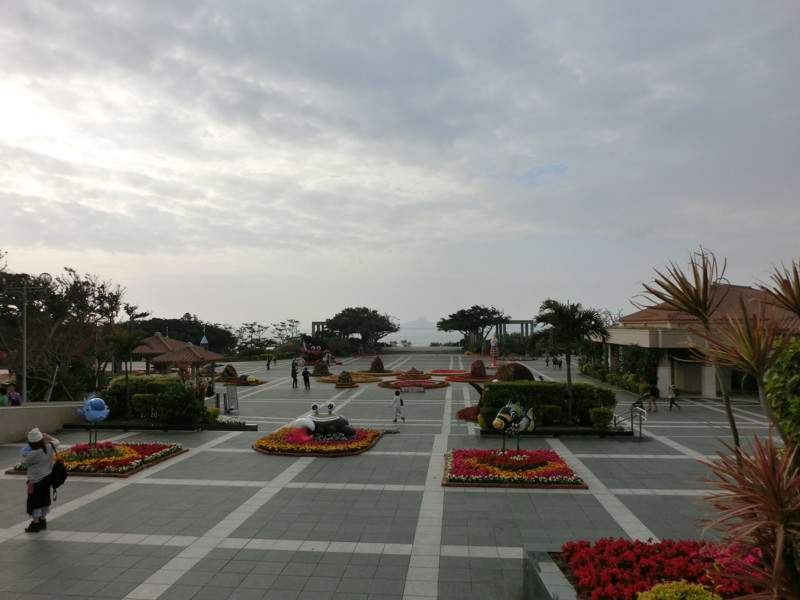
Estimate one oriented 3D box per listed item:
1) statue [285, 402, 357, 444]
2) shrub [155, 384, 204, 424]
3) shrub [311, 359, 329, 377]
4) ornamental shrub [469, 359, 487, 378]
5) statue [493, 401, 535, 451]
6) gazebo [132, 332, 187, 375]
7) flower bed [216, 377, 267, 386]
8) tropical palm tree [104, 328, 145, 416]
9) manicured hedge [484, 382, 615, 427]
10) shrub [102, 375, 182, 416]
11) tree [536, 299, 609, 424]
[{"bbox_3d":[-2.180,3.459,15.600,1.850,1.100,1.500,0,-3,7],"label":"statue"},{"bbox_3d":[-7.433,3.489,18.700,1.500,1.350,1.400,1,-3,-22],"label":"shrub"},{"bbox_3d":[-8.599,7.301,60.000,1.900,1.850,1.900,0,-3,6],"label":"shrub"},{"bbox_3d":[7.621,6.693,54.200,1.700,1.900,1.700,0,-3,6],"label":"ornamental shrub"},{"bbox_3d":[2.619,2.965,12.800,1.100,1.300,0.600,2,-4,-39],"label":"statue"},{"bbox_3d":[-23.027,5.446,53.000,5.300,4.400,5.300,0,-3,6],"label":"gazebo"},{"bbox_3d":[-13.900,6.960,48.700,4.200,0.600,3.300,0,-3,6],"label":"flower bed"},{"bbox_3d":[-9.950,2.670,20.100,1.500,3.250,1.500,0,-3,6],"label":"tropical palm tree"},{"bbox_3d":[5.175,3.565,19.200,4.400,1.300,1.400,0,-3,6],"label":"manicured hedge"},{"bbox_3d":[-9.700,3.620,20.900,2.650,1.500,1.700,0,-3,6],"label":"shrub"},{"bbox_3d":[5.710,2.030,18.450,2.400,4.150,2.400,0,-3,6],"label":"tree"}]

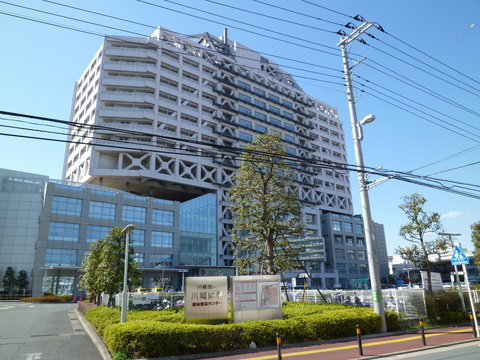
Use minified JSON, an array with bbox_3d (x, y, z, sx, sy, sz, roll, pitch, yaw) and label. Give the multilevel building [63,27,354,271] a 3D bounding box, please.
[{"bbox_3d":[-2.105,-0.965,113.507,94.000,69.000,32.000,11,-20,-37],"label":"multilevel building"}]

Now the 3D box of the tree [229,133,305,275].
[{"bbox_3d":[1.428,2.127,18.059,4.000,9.800,4.000,-1,-16,0],"label":"tree"}]

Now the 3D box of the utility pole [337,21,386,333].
[{"bbox_3d":[5.373,-0.690,14.046,0.700,12.800,1.900,8,-19,-30],"label":"utility pole"}]

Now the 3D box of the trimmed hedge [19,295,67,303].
[{"bbox_3d":[-22.935,13.794,40.474,4.900,0.950,1.700,11,-20,-37],"label":"trimmed hedge"}]

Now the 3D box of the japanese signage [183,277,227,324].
[{"bbox_3d":[-1.087,4.269,11.413,1.550,2.100,0.250,9,-19,-32],"label":"japanese signage"}]

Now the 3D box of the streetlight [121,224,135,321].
[{"bbox_3d":[-4.173,3.654,12.637,0.350,4.100,1.600,9,-19,-32],"label":"streetlight"}]

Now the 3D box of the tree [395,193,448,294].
[{"bbox_3d":[9.378,3.739,17.881,2.800,6.250,2.800,8,-18,-29],"label":"tree"}]

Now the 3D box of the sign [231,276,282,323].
[{"bbox_3d":[0.642,4.464,12.226,2.050,2.100,0.250,9,-19,-32],"label":"sign"}]

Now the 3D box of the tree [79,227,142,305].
[{"bbox_3d":[-6.900,4.957,18.444,3.400,4.950,3.400,8,-18,-29],"label":"tree"}]

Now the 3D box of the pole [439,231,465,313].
[{"bbox_3d":[10.805,4.674,17.269,1.750,4.050,0.350,7,-18,-27],"label":"pole"}]

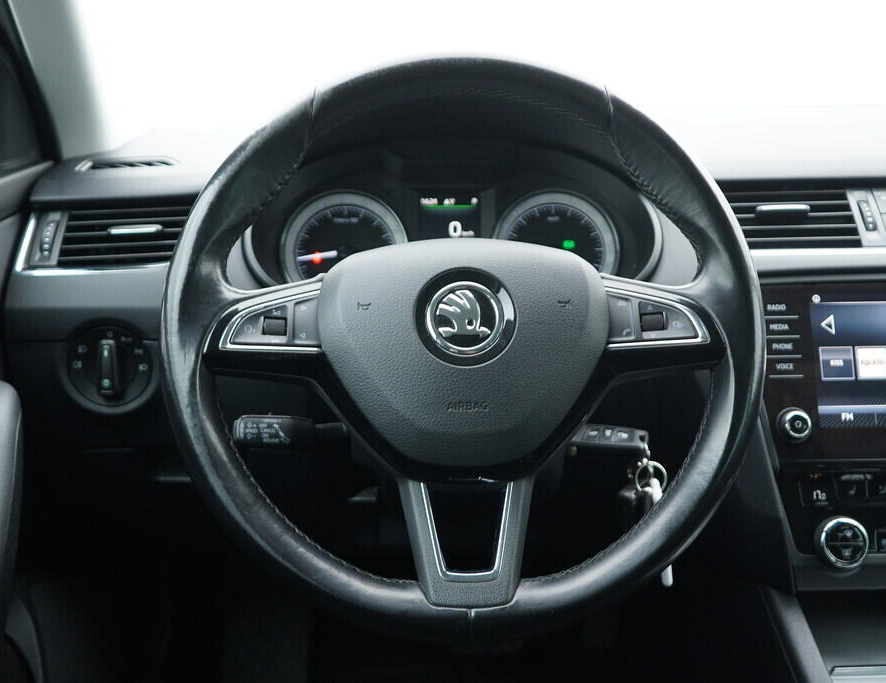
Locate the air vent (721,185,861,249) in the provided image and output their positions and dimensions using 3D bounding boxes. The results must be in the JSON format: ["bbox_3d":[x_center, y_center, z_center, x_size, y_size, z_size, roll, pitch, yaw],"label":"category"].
[{"bbox_3d":[0.273,-0.100,0.815,0.114,0.047,0.035,-1,-6,0],"label":"air vent"}]

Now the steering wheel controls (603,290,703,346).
[{"bbox_3d":[0.130,-0.015,0.630,0.056,0.034,0.015,-1,-15,0],"label":"steering wheel controls"}]

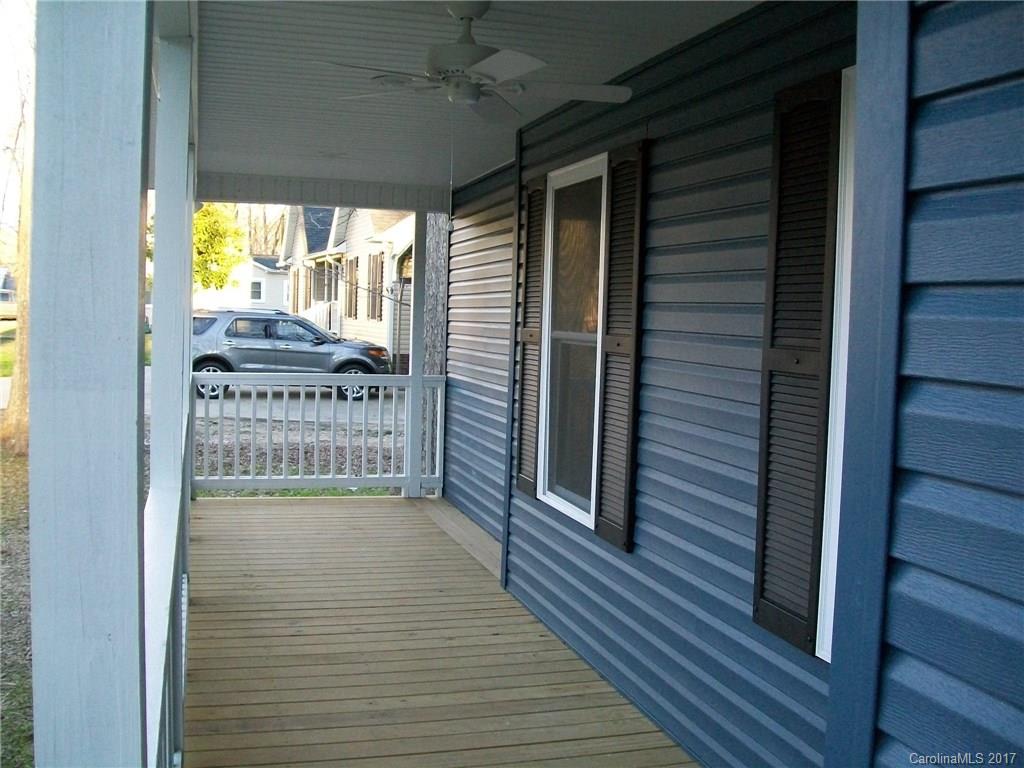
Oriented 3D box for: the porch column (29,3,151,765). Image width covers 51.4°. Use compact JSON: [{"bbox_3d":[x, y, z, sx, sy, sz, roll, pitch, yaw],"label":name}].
[{"bbox_3d":[-0.384,0.287,0.964,0.092,2.250,0.092,1,4,-17],"label":"porch column"}]

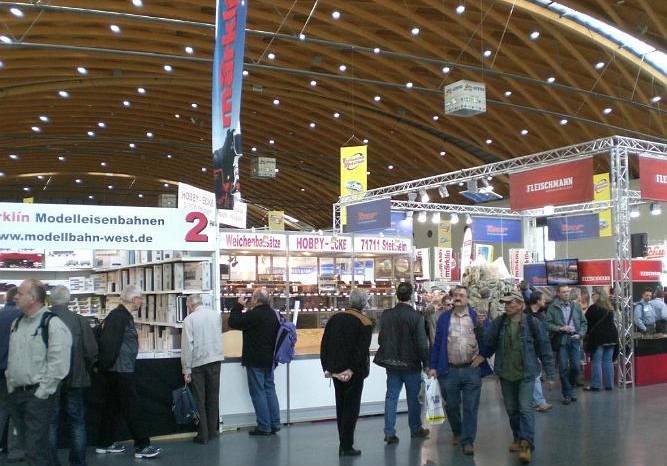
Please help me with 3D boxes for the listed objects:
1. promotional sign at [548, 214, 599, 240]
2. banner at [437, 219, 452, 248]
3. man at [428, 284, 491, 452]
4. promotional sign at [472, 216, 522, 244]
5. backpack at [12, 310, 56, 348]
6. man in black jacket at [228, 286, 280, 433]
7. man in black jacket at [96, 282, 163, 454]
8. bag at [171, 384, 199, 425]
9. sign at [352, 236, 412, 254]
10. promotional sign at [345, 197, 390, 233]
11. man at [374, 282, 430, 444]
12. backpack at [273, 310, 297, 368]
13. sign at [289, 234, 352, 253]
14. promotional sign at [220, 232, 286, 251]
[{"bbox_3d":[7.704,-0.177,23.600,0.040,0.780,2.200,2,-5,-27],"label":"promotional sign"},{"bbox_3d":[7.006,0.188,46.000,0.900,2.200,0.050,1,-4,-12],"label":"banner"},{"bbox_3d":[1.380,1.479,8.088,0.640,1.793,0.420,-1,-4,10],"label":"man"},{"bbox_3d":[5.522,-0.091,24.800,2.150,0.820,0.040,2,-5,-28],"label":"promotional sign"},{"bbox_3d":[-2.566,0.892,6.500,0.340,0.460,0.300,-3,-5,38],"label":"backpack"},{"bbox_3d":[-0.938,1.555,8.966,0.500,1.771,0.500,-3,-5,37],"label":"man in black jacket"},{"bbox_3d":[-2.198,1.469,7.850,0.620,1.760,0.500,2,-5,-23],"label":"man in black jacket"},{"bbox_3d":[-1.704,1.992,8.430,0.260,0.430,0.150,0,-4,6],"label":"bag"},{"bbox_3d":[0.676,0.174,10.202,0.940,0.230,0.040,2,-5,-28],"label":"sign"},{"bbox_3d":[0.960,-0.468,20.425,0.030,0.800,2.450,2,-4,-27],"label":"promotional sign"},{"bbox_3d":[0.815,1.512,8.650,0.570,1.800,0.450,-1,-5,14],"label":"man"},{"bbox_3d":[-0.586,1.269,8.850,0.240,0.600,0.300,-3,-5,32],"label":"backpack"},{"bbox_3d":[-0.164,0.150,9.758,0.926,0.250,0.030,2,-4,-27],"label":"sign"},{"bbox_3d":[-1.016,0.112,9.296,0.940,0.230,0.040,2,-5,-28],"label":"promotional sign"}]

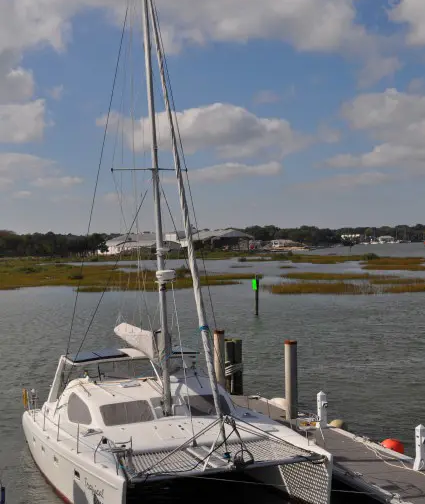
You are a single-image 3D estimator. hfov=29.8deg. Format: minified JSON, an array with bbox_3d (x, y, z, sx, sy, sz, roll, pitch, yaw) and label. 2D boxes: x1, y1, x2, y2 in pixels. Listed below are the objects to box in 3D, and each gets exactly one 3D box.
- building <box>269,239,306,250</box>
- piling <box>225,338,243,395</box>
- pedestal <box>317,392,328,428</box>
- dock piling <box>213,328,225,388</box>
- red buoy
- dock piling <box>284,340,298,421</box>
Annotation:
[{"bbox_3d":[36.608,-3.661,390.000,18.500,6.000,12.000,-1,1,12],"label":"building"},{"bbox_3d":[0.795,4.287,29.400,0.640,2.200,0.550,-1,1,-24],"label":"piling"},{"bbox_3d":[3.217,4.593,23.300,0.220,1.060,0.260,-1,1,-27],"label":"pedestal"},{"bbox_3d":[0.283,3.992,29.000,0.360,2.300,0.360,-1,1,-24],"label":"dock piling"},{"bbox_3d":[4.739,5.204,21.000,0.620,0.600,0.620,-1,1,-24],"label":"red buoy"},{"bbox_3d":[2.409,3.969,24.300,0.370,2.550,0.370,-1,1,0],"label":"dock piling"}]

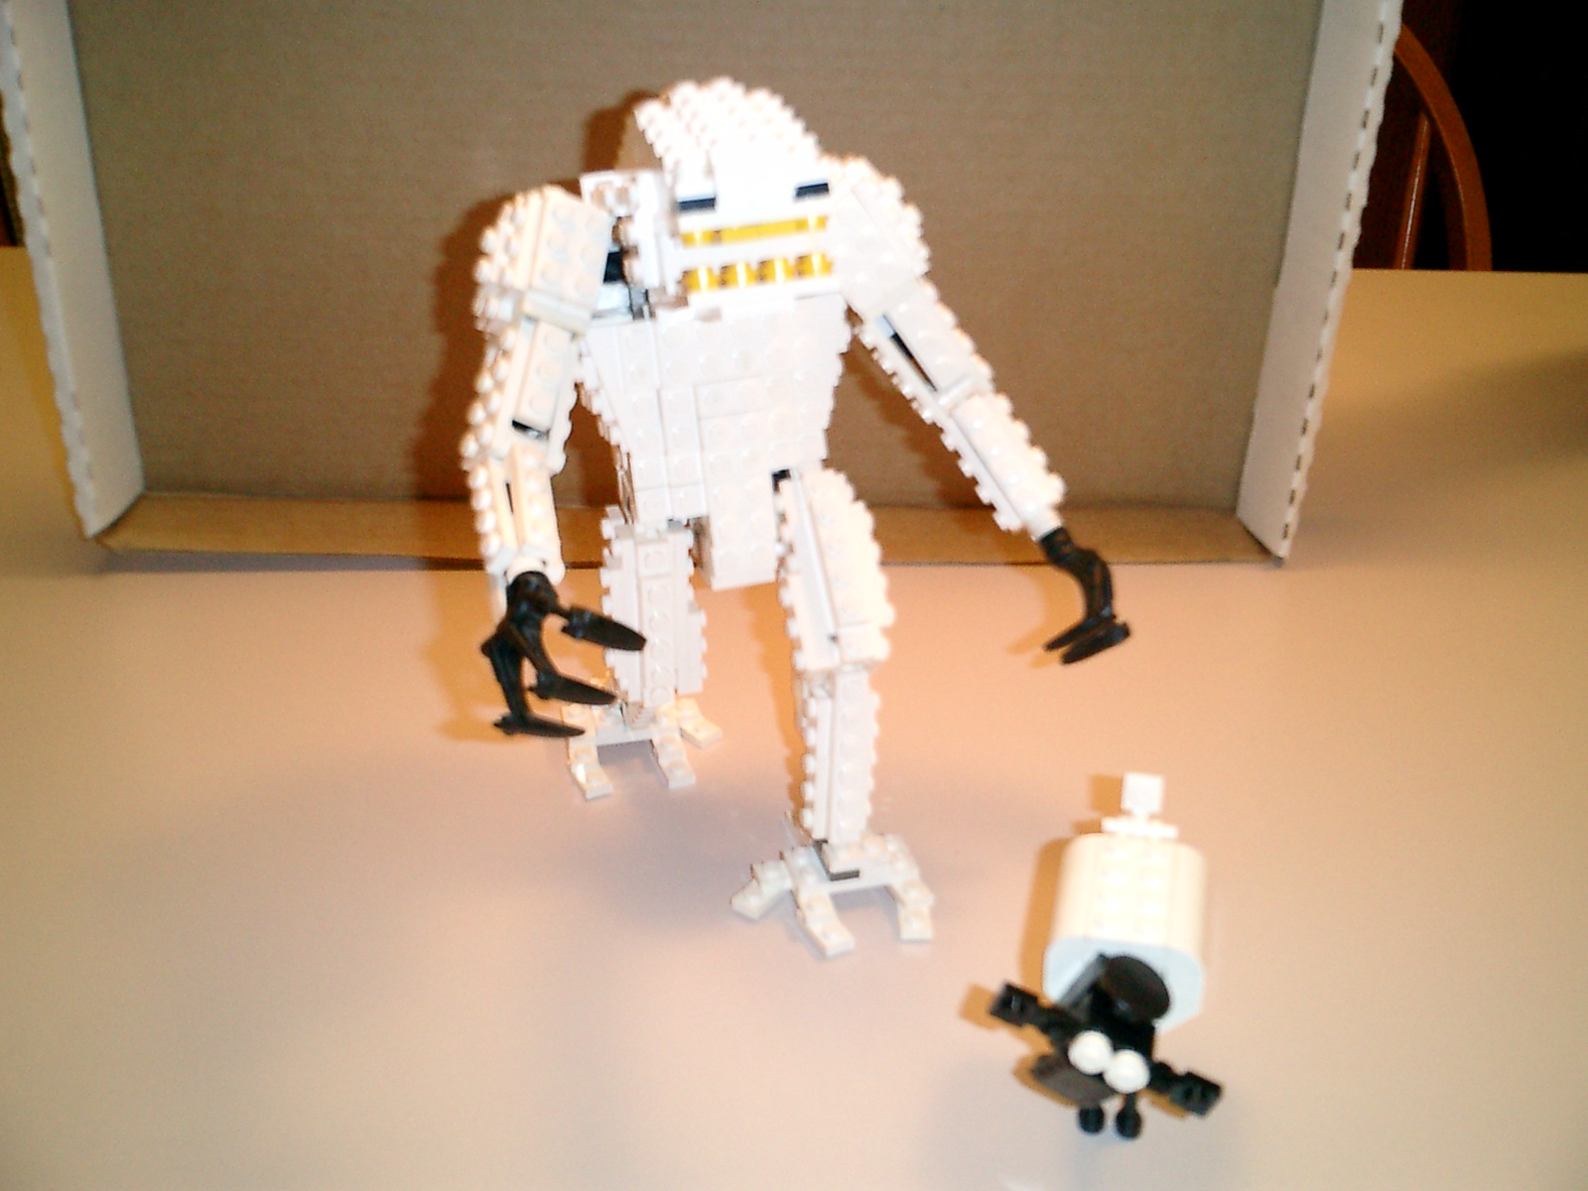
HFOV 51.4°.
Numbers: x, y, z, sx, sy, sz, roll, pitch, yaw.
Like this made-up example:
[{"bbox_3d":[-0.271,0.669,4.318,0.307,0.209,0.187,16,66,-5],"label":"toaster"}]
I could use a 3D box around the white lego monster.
[{"bbox_3d":[-0.005,-0.023,0.396,0.149,0.195,0.141,-5,27,-15],"label":"white lego monster"}]

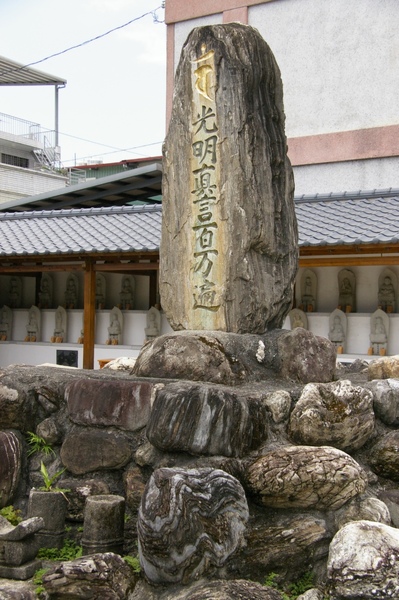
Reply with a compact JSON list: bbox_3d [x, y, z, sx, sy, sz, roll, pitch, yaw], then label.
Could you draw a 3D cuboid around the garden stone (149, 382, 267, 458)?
[{"bbox_3d":[0.045,0.664,4.850,0.670,0.420,0.420,0,0,0],"label":"garden stone"}]

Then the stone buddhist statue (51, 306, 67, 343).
[{"bbox_3d":[-2.739,0.481,17.001,0.280,0.720,0.170,0,0,31],"label":"stone buddhist statue"}]

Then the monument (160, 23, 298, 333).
[{"bbox_3d":[0.191,-0.759,5.500,0.760,1.930,0.580,0,0,26],"label":"monument"}]

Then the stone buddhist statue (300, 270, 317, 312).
[{"bbox_3d":[1.588,-0.137,12.500,0.235,0.620,0.170,0,0,29],"label":"stone buddhist statue"}]

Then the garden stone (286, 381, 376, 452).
[{"bbox_3d":[0.762,0.667,5.000,0.460,0.390,0.380,0,0,10],"label":"garden stone"}]

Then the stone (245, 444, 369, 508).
[{"bbox_3d":[0.599,0.984,4.800,0.640,0.340,0.420,0,0,8],"label":"stone"}]

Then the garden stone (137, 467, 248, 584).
[{"bbox_3d":[-0.036,1.146,4.400,0.560,0.580,0.420,0,0,0],"label":"garden stone"}]

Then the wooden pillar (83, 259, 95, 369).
[{"bbox_3d":[-1.713,0.442,13.420,0.125,2.170,0.125,0,0,30],"label":"wooden pillar"}]

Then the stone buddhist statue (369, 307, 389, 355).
[{"bbox_3d":[2.514,0.457,12.094,0.250,0.650,0.160,0,0,30],"label":"stone buddhist statue"}]

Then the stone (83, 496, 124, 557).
[{"bbox_3d":[-0.516,1.219,4.650,0.220,0.330,0.220,0,0,0],"label":"stone"}]

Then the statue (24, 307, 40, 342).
[{"bbox_3d":[-3.339,0.485,17.366,0.280,0.720,0.170,0,0,31],"label":"statue"}]

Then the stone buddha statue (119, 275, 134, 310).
[{"bbox_3d":[-1.237,-0.137,14.881,0.250,0.620,0.160,0,0,30],"label":"stone buddha statue"}]

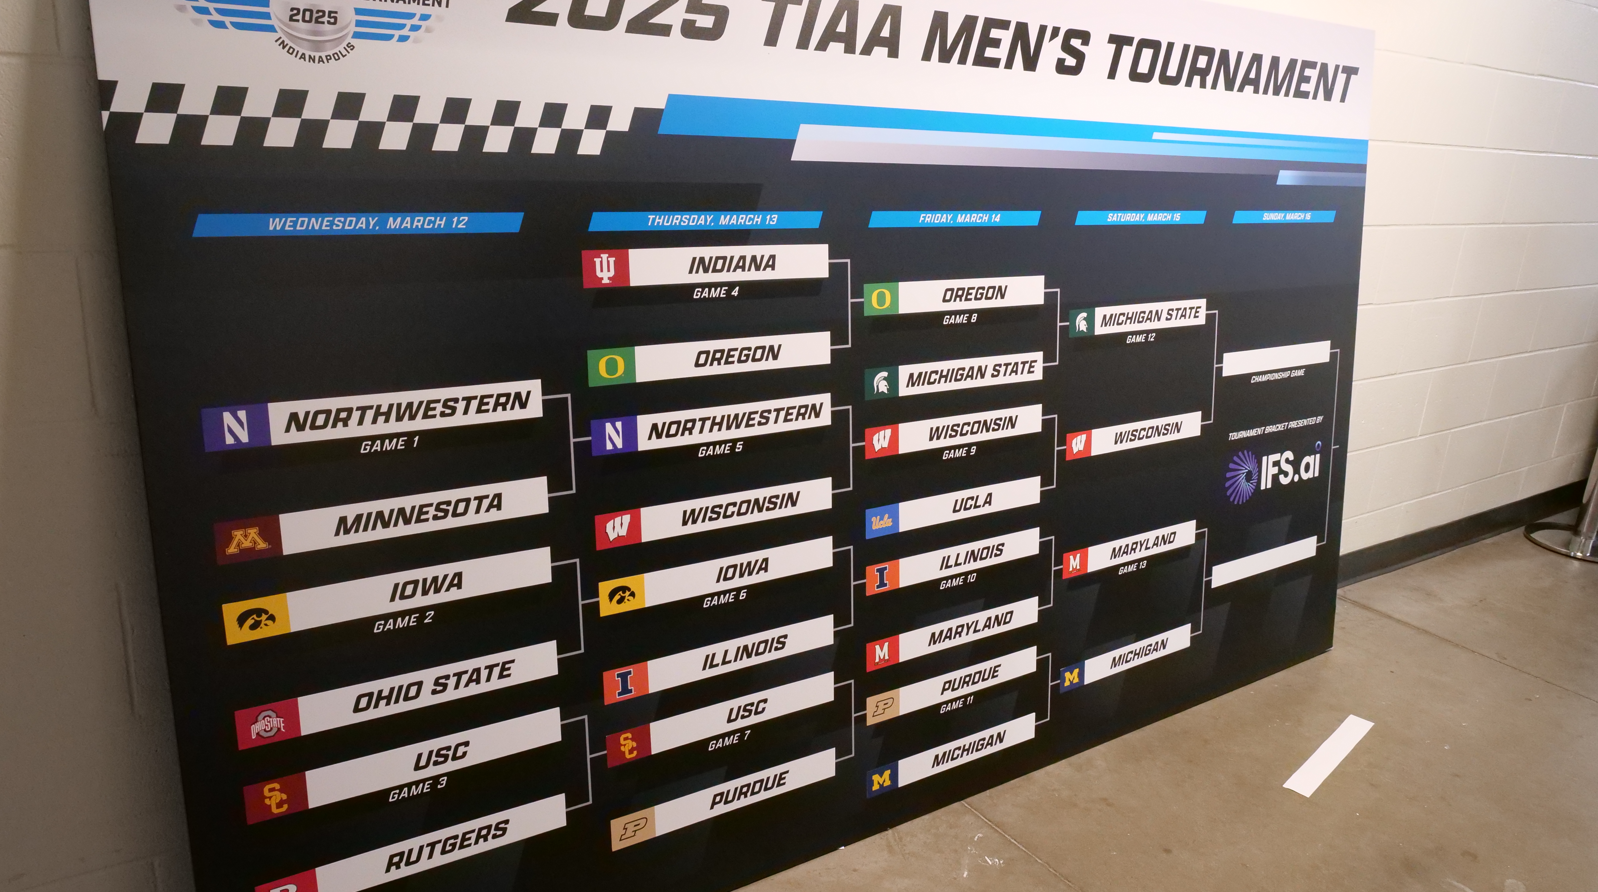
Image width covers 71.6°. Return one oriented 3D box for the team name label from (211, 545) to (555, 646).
[{"bbox_3d":[-0.513,0.189,1.429,0.409,0.051,0.007,-8,13,-34],"label":"team name label"}]

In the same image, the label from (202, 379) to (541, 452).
[{"bbox_3d":[-0.517,-0.041,1.389,0.409,0.051,0.007,-8,12,-33],"label":"label"}]

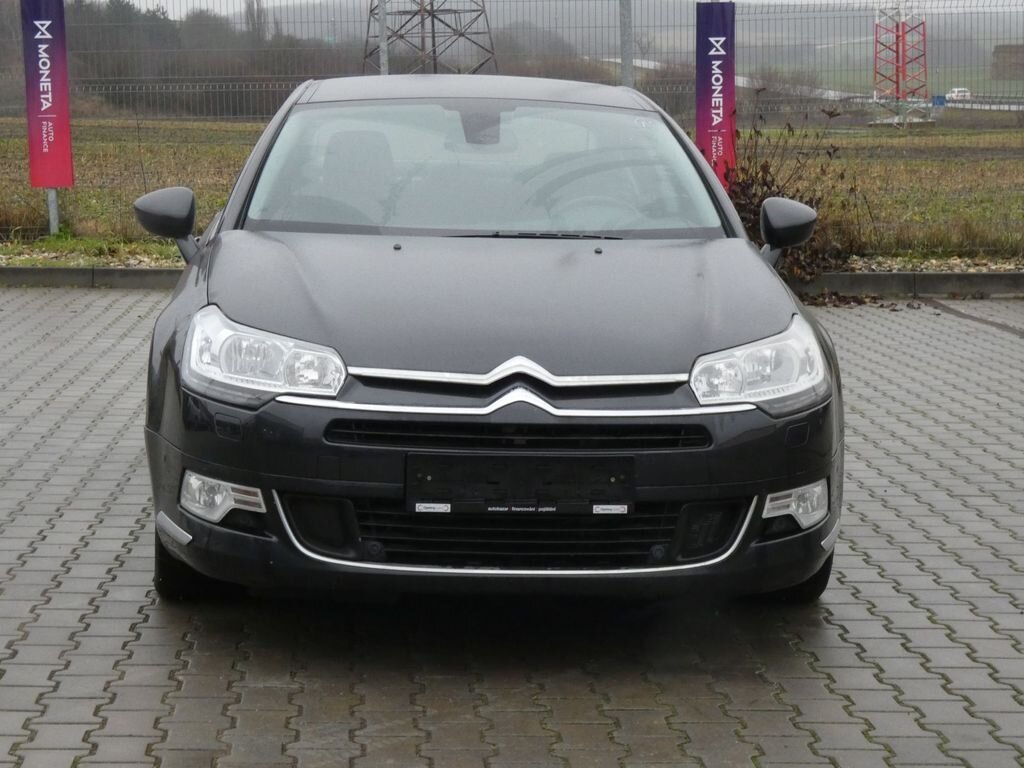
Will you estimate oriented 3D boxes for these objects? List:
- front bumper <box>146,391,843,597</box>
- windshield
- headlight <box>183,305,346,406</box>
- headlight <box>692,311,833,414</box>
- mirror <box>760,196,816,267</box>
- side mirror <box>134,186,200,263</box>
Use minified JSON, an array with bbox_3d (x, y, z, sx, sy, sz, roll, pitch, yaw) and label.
[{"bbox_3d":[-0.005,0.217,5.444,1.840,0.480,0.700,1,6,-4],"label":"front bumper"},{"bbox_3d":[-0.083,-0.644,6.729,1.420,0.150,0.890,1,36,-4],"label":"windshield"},{"bbox_3d":[-0.604,-0.063,5.407,0.420,0.220,0.520,1,6,-4],"label":"headlight"},{"bbox_3d":[0.603,-0.043,5.493,0.420,0.220,0.520,1,6,-4],"label":"headlight"},{"bbox_3d":[0.853,-0.465,6.992,0.198,0.222,0.170,1,6,-4],"label":"mirror"},{"bbox_3d":[-1.052,-0.497,6.855,0.198,0.222,0.170,1,6,-4],"label":"side mirror"}]

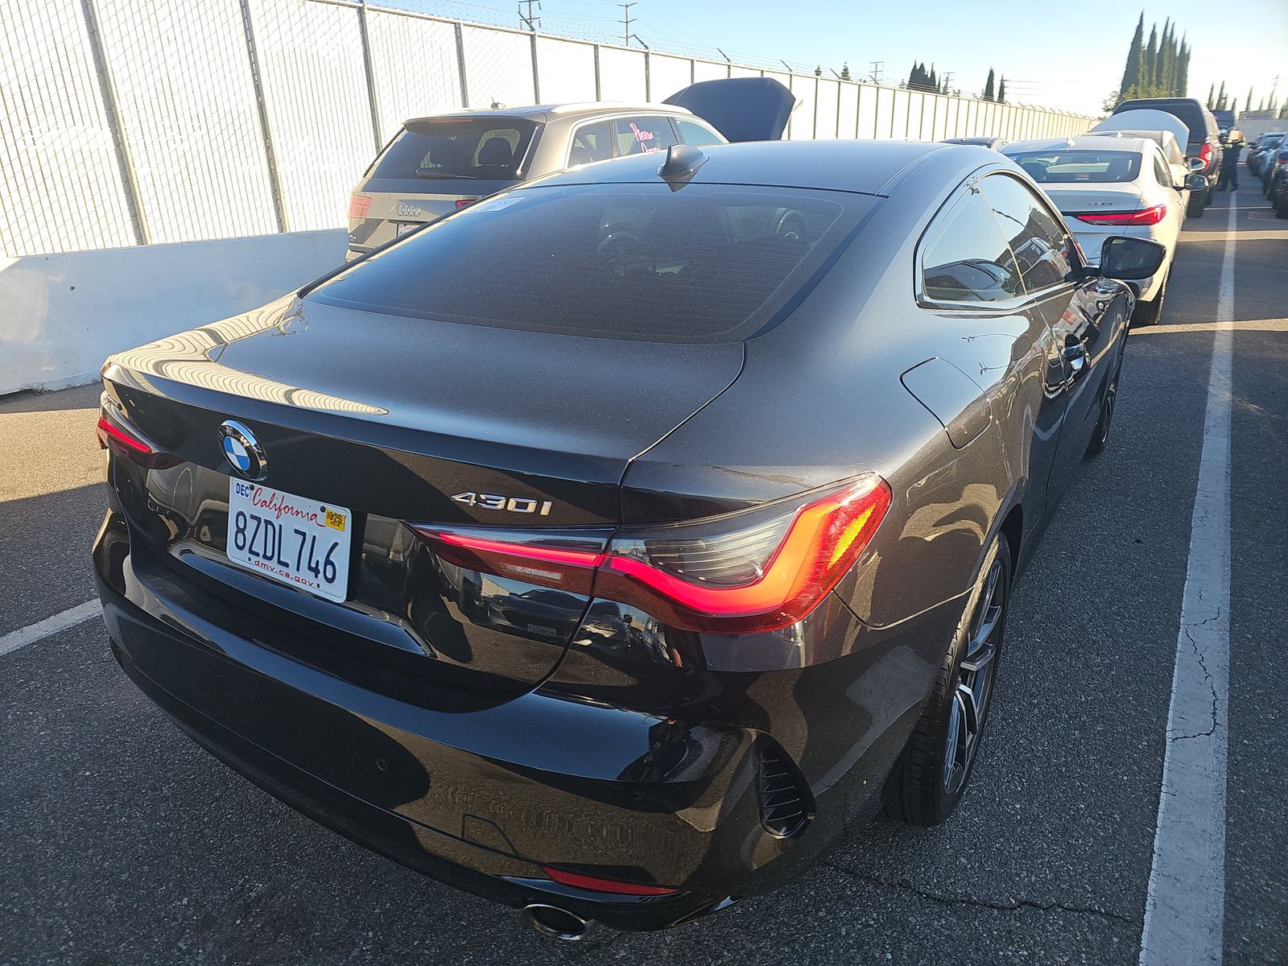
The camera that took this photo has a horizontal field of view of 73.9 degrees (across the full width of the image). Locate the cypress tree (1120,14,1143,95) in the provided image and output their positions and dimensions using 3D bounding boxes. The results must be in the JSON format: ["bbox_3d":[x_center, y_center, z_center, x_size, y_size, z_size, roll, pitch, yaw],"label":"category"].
[{"bbox_3d":[46.233,-37.261,81.058,1.900,12.900,1.900,11,24,31],"label":"cypress tree"}]

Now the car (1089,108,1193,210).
[{"bbox_3d":[7.471,-4.731,13.415,1.850,1.780,4.650,11,24,31],"label":"car"}]

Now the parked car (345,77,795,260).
[{"bbox_3d":[-0.311,-2.559,7.927,1.980,1.880,5.050,12,24,31],"label":"parked car"}]

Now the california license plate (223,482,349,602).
[{"bbox_3d":[-0.568,0.083,1.354,0.305,0.152,0.012,12,11,31],"label":"california license plate"}]

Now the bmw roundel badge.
[{"bbox_3d":[-0.593,-0.049,1.270,0.095,0.095,0.013,12,35,31],"label":"bmw roundel badge"}]

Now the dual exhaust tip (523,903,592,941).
[{"bbox_3d":[-0.109,0.605,1.212,0.100,0.085,0.100,12,24,31],"label":"dual exhaust tip"}]

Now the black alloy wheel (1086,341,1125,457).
[{"bbox_3d":[2.154,-0.484,4.161,0.235,0.655,0.655,11,24,31],"label":"black alloy wheel"}]

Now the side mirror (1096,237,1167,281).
[{"bbox_3d":[1.726,-0.794,3.035,0.215,0.150,0.130,12,24,31],"label":"side mirror"}]

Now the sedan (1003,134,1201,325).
[{"bbox_3d":[4.248,-2.565,8.418,1.830,1.430,4.620,11,24,31],"label":"sedan"}]

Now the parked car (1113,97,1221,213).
[{"bbox_3d":[10.552,-6.598,17.504,2.000,1.950,5.700,12,24,31],"label":"parked car"}]

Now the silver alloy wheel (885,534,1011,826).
[{"bbox_3d":[0.639,0.403,1.936,0.235,0.655,0.655,11,24,31],"label":"silver alloy wheel"}]

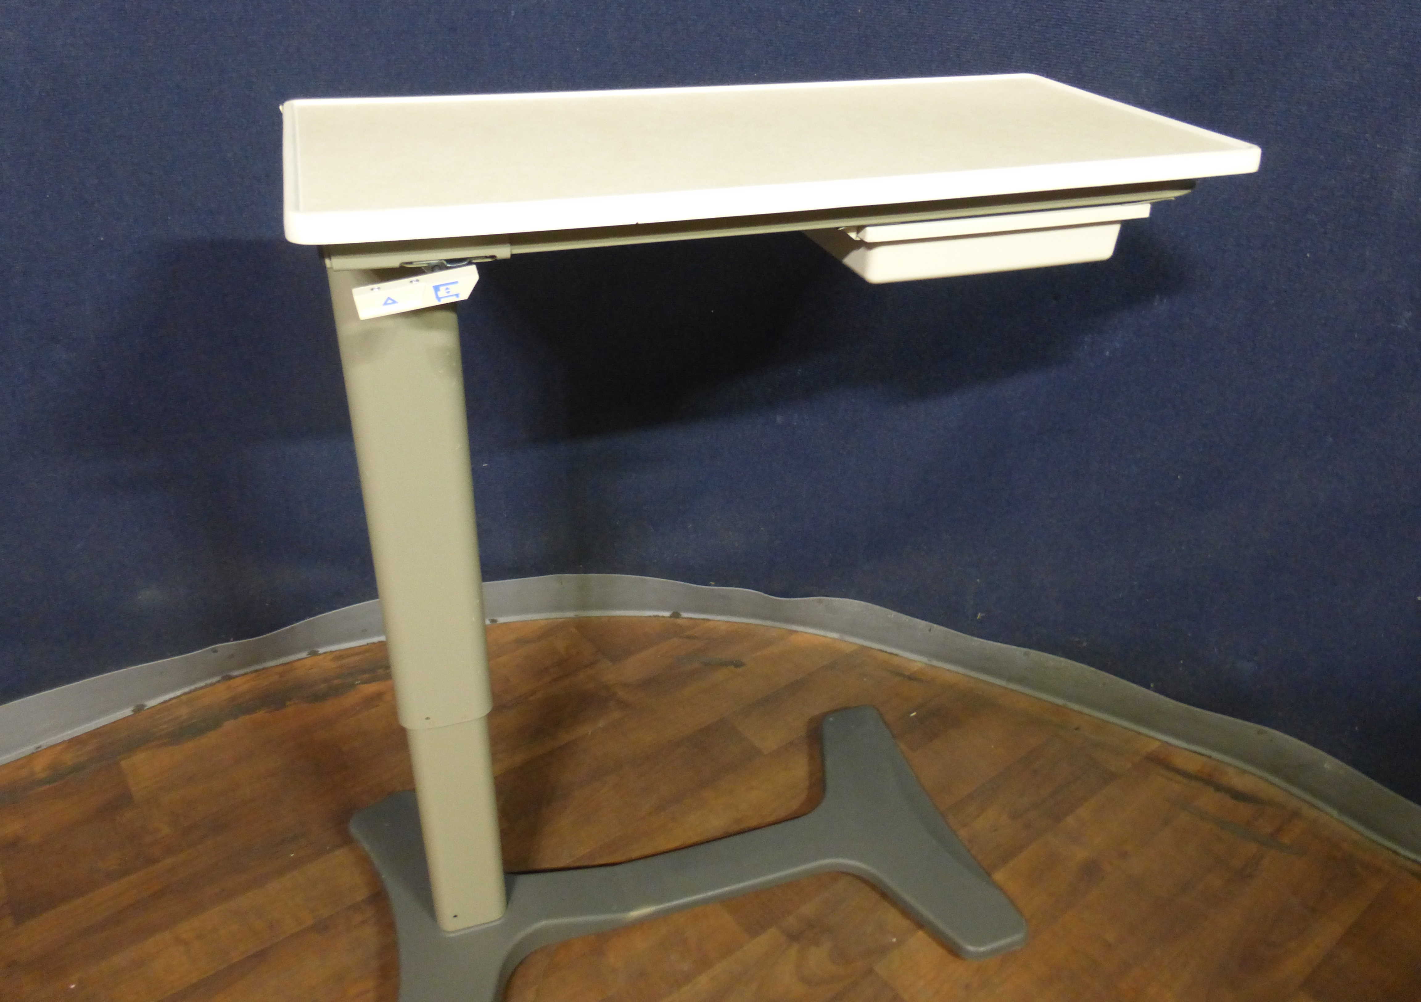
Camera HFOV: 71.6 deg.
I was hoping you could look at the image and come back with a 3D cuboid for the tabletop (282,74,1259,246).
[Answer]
[{"bbox_3d":[0.049,-0.324,0.879,0.800,0.022,0.348,-10,35,-18],"label":"tabletop"}]

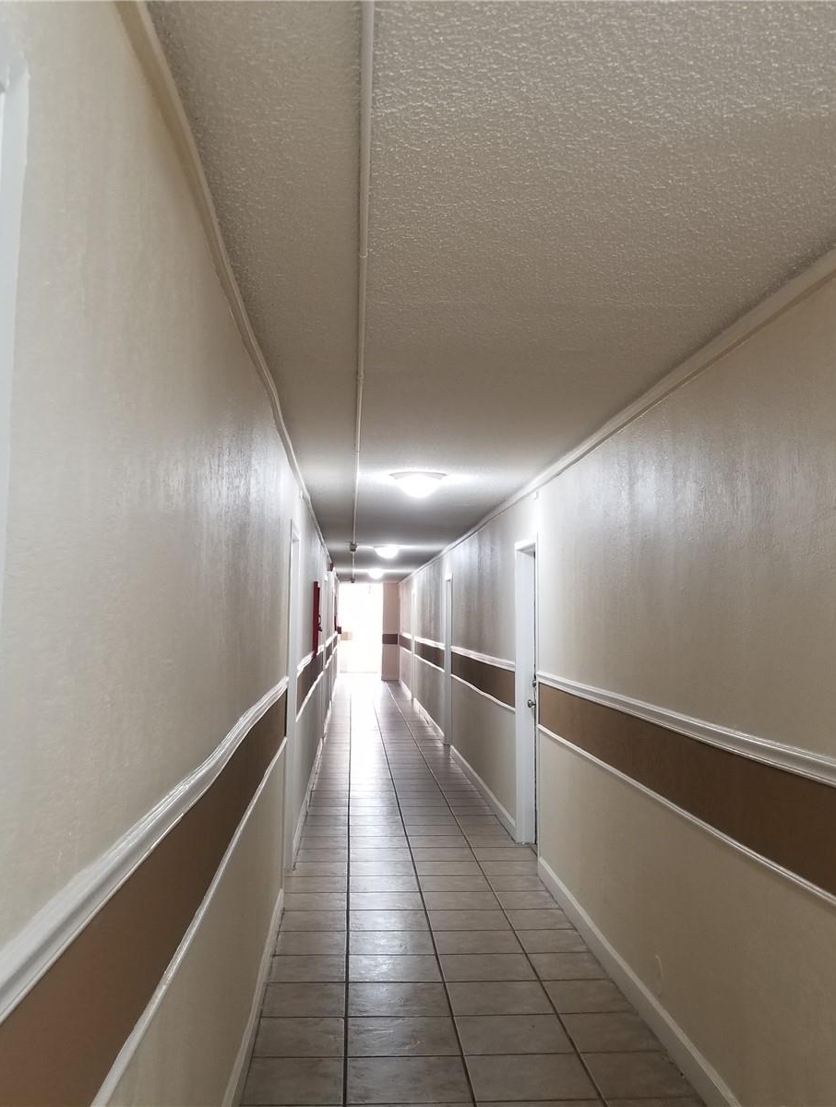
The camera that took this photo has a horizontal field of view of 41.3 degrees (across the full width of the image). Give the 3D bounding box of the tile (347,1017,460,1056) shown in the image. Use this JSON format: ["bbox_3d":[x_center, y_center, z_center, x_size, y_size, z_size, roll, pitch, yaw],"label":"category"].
[{"bbox_3d":[-0.057,1.769,4.058,0.400,0.010,0.382,1,-3,-3],"label":"tile"}]

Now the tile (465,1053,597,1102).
[{"bbox_3d":[0.379,1.785,3.765,0.407,0.010,0.394,1,-3,-3],"label":"tile"}]

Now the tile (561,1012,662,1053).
[{"bbox_3d":[0.716,1.812,4.181,0.304,0.010,0.394,1,-3,-3],"label":"tile"}]

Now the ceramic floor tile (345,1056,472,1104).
[{"bbox_3d":[-0.033,1.780,3.741,0.407,0.010,0.394,1,-3,-3],"label":"ceramic floor tile"}]

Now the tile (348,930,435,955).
[{"bbox_3d":[-0.128,1.872,5.319,0.407,0.010,0.394,1,-3,-3],"label":"tile"}]

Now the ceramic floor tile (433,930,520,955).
[{"bbox_3d":[0.281,1.844,5.247,0.400,0.010,0.382,1,-3,-3],"label":"ceramic floor tile"}]

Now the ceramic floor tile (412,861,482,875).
[{"bbox_3d":[0.193,1.964,6.903,0.408,0.010,0.390,1,-3,-3],"label":"ceramic floor tile"}]

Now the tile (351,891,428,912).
[{"bbox_3d":[-0.174,1.914,6.093,0.408,0.010,0.390,1,-3,-3],"label":"tile"}]

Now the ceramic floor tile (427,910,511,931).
[{"bbox_3d":[0.264,1.896,5.724,0.408,0.010,0.390,1,-3,-3],"label":"ceramic floor tile"}]

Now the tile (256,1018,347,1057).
[{"bbox_3d":[-0.426,1.765,4.037,0.324,0.010,0.382,1,-3,-3],"label":"tile"}]

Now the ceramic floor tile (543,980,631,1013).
[{"bbox_3d":[0.697,1.831,4.568,0.304,0.010,0.390,1,-3,-3],"label":"ceramic floor tile"}]

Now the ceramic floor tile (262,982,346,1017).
[{"bbox_3d":[-0.453,1.822,4.508,0.329,0.010,0.394,1,-3,-3],"label":"ceramic floor tile"}]

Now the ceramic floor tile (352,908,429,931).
[{"bbox_3d":[-0.149,1.863,5.611,0.400,0.010,0.382,1,-3,-3],"label":"ceramic floor tile"}]

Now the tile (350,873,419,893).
[{"bbox_3d":[-0.196,1.909,6.388,0.400,0.010,0.382,1,-3,-3],"label":"tile"}]

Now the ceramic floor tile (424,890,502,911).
[{"bbox_3d":[0.240,1.919,6.117,0.408,0.010,0.390,1,-3,-3],"label":"ceramic floor tile"}]

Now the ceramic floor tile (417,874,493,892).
[{"bbox_3d":[0.217,1.941,6.510,0.408,0.010,0.390,1,-3,-3],"label":"ceramic floor tile"}]

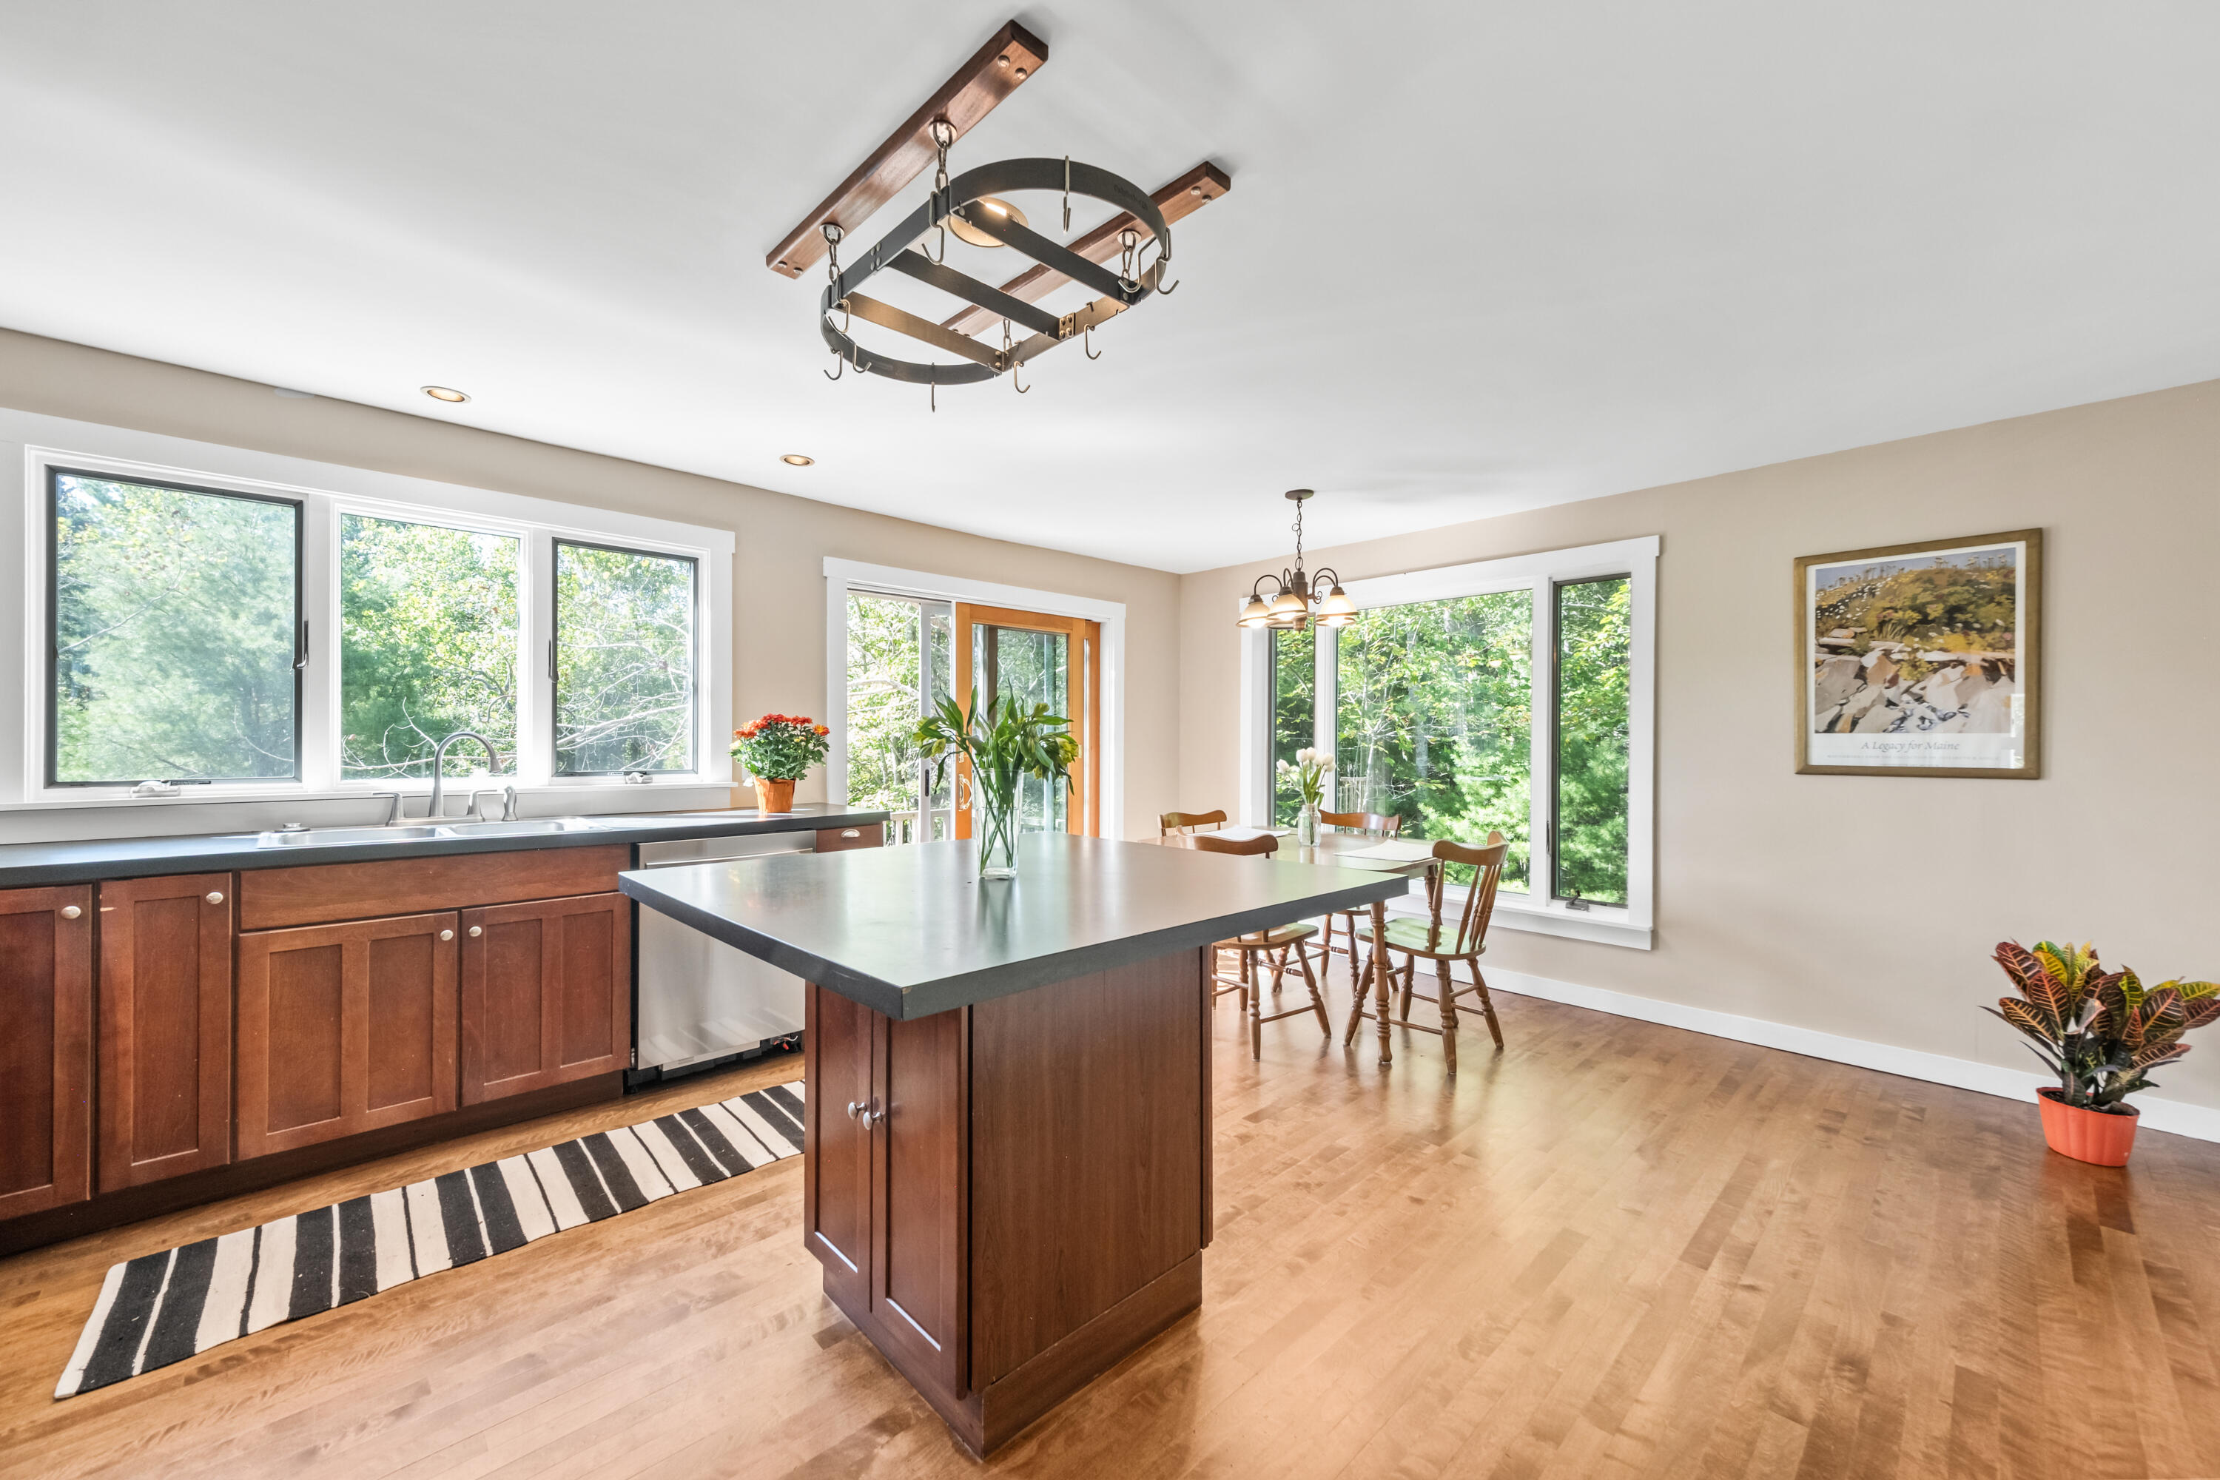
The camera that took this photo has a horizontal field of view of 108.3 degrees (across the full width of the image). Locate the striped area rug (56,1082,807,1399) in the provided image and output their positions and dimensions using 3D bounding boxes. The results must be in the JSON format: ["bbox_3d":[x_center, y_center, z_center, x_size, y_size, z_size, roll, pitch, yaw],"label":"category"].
[{"bbox_3d":[-1.429,1.213,2.257,1.820,0.010,0.520,0,-1,-41],"label":"striped area rug"}]

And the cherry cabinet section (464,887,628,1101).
[{"bbox_3d":[-1.942,0.796,2.725,0.441,0.599,0.530,0,0,-43],"label":"cherry cabinet section"}]

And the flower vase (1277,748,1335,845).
[{"bbox_3d":[0.880,0.246,3.612,0.250,0.440,0.230,1,-1,-44],"label":"flower vase"}]

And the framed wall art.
[{"bbox_3d":[2.885,-0.288,2.895,0.030,0.845,0.630,1,-1,-44],"label":"framed wall art"}]

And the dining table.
[{"bbox_3d":[0.856,0.852,3.667,0.900,0.760,1.370,1,-1,-44],"label":"dining table"}]

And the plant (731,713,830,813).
[{"bbox_3d":[-1.424,0.098,3.432,0.420,0.430,0.400,1,-1,-44],"label":"plant"}]

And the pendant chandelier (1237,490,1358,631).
[{"bbox_3d":[0.845,-0.789,3.579,0.530,0.620,0.530,0,0,0],"label":"pendant chandelier"}]

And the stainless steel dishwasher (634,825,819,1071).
[{"bbox_3d":[-1.587,0.796,3.141,0.610,0.860,0.600,1,-1,-44],"label":"stainless steel dishwasher"}]

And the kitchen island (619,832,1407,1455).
[{"bbox_3d":[-0.217,0.752,1.718,1.180,0.925,1.190,1,-1,-44],"label":"kitchen island"}]

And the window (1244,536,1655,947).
[{"bbox_3d":[1.609,0.020,4.249,0.100,1.800,2.200,1,-1,-44],"label":"window"}]

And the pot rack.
[{"bbox_3d":[-0.273,-0.981,1.734,0.540,0.280,0.920,1,-1,-44],"label":"pot rack"}]

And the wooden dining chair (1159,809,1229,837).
[{"bbox_3d":[0.579,0.801,4.166,0.450,0.870,0.500,1,-1,-44],"label":"wooden dining chair"}]

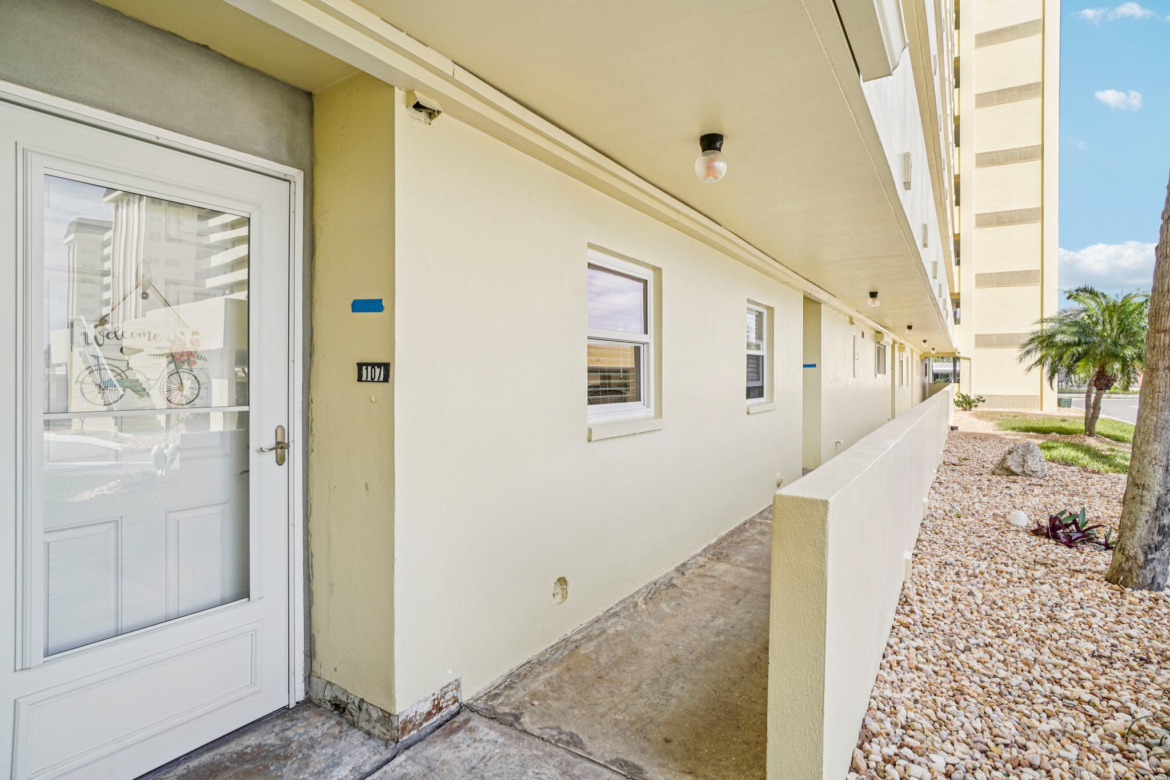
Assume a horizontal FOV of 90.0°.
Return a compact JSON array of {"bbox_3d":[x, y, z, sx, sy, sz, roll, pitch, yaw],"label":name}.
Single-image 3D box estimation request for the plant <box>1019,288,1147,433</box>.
[{"bbox_3d":[11.335,-0.660,13.200,2.650,3.400,2.600,0,1,41],"label":"plant"}]

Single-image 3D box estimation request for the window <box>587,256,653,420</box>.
[{"bbox_3d":[0.184,-0.302,3.503,0.080,0.955,0.900,0,1,33],"label":"window"}]

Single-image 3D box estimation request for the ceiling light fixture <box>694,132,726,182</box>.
[{"bbox_3d":[0.579,-1.056,2.685,0.145,0.210,0.145,0,1,0],"label":"ceiling light fixture"}]

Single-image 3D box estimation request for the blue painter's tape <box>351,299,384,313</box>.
[{"bbox_3d":[-0.784,-0.302,2.109,0.182,0.048,0.006,4,3,33],"label":"blue painter's tape"}]

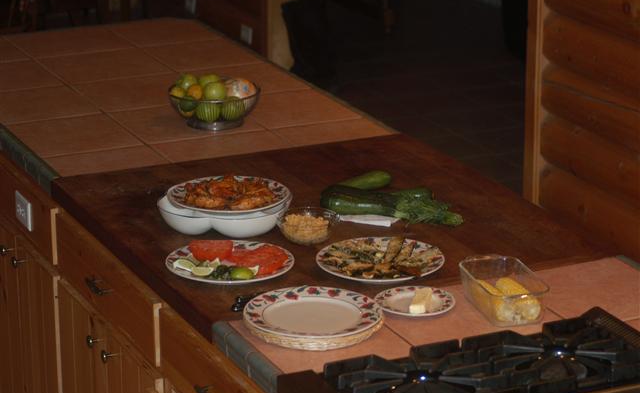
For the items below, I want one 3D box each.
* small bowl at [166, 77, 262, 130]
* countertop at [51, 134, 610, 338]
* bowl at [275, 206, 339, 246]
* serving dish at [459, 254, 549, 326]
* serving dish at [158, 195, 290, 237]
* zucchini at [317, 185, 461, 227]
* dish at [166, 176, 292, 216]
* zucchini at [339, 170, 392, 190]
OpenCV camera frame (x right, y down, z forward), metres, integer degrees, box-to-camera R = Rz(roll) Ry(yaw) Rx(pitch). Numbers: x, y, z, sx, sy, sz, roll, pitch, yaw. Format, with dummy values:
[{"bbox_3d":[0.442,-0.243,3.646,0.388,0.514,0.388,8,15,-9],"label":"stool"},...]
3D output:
[{"bbox_3d":[-0.263,-0.238,4.664,0.229,0.112,0.229,0,18,0],"label":"small bowl"},{"bbox_3d":[-0.007,0.060,3.987,0.875,0.040,0.979,-8,20,-23],"label":"countertop"},{"bbox_3d":[-0.023,0.065,3.827,0.126,0.051,0.126,0,18,0],"label":"bowl"},{"bbox_3d":[0.341,0.177,3.451,0.114,0.066,0.198,-5,19,-14],"label":"serving dish"},{"bbox_3d":[-0.195,0.033,3.906,0.275,0.062,0.255,0,18,0],"label":"serving dish"},{"bbox_3d":[0.151,0.019,3.947,0.300,0.062,0.085,6,19,18],"label":"zucchini"},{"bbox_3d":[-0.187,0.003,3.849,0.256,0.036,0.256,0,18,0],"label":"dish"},{"bbox_3d":[0.087,-0.029,4.129,0.150,0.042,0.045,-9,20,-24],"label":"zucchini"}]

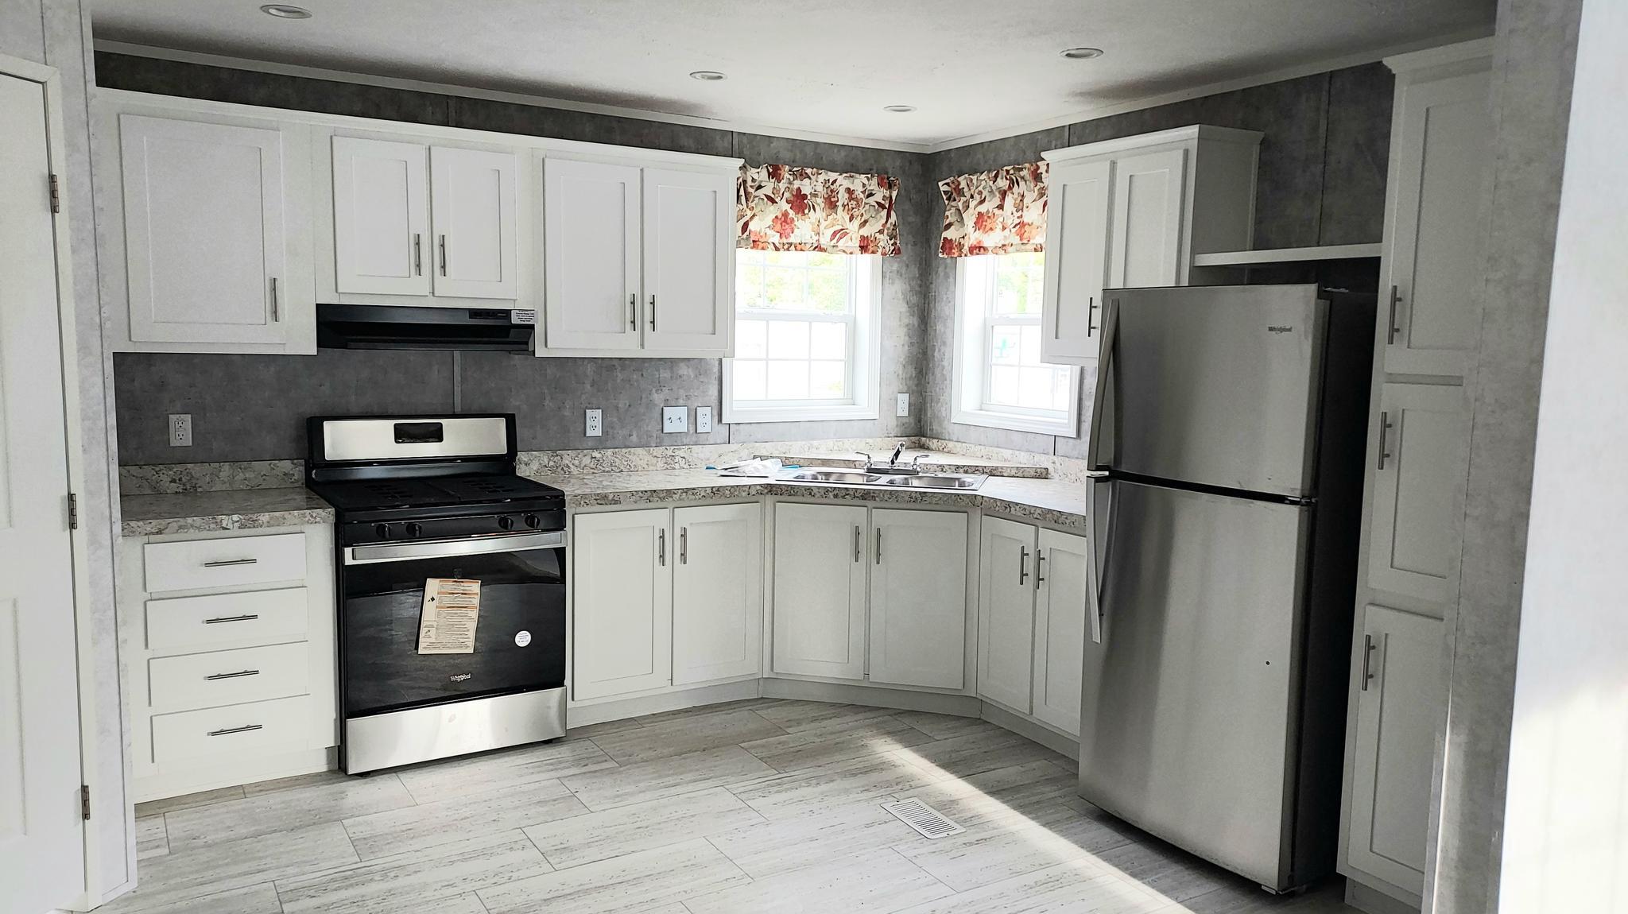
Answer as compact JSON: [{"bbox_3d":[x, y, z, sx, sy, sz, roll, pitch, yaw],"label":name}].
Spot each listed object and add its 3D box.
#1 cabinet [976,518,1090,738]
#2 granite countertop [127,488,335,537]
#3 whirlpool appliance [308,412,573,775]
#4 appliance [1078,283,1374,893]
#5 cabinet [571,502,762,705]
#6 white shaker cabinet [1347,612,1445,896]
[{"bbox_3d":[1.079,0.614,4.365,0.555,0.800,0.700,-2,7,-32],"label":"cabinet"},{"bbox_3d":[-1.973,0.168,3.784,0.582,0.041,0.635,-2,7,-32],"label":"granite countertop"},{"bbox_3d":[-1.376,0.456,4.141,0.756,1.185,0.690,-2,7,-32],"label":"whirlpool appliance"},{"bbox_3d":[1.391,0.339,3.484,0.800,1.678,0.747,-2,7,-32],"label":"appliance"},{"bbox_3d":[-0.701,0.542,4.670,0.838,0.800,0.550,-2,7,-32],"label":"cabinet"},{"bbox_3d":[1.841,0.766,3.029,0.685,0.800,0.430,-2,7,-32],"label":"white shaker cabinet"}]

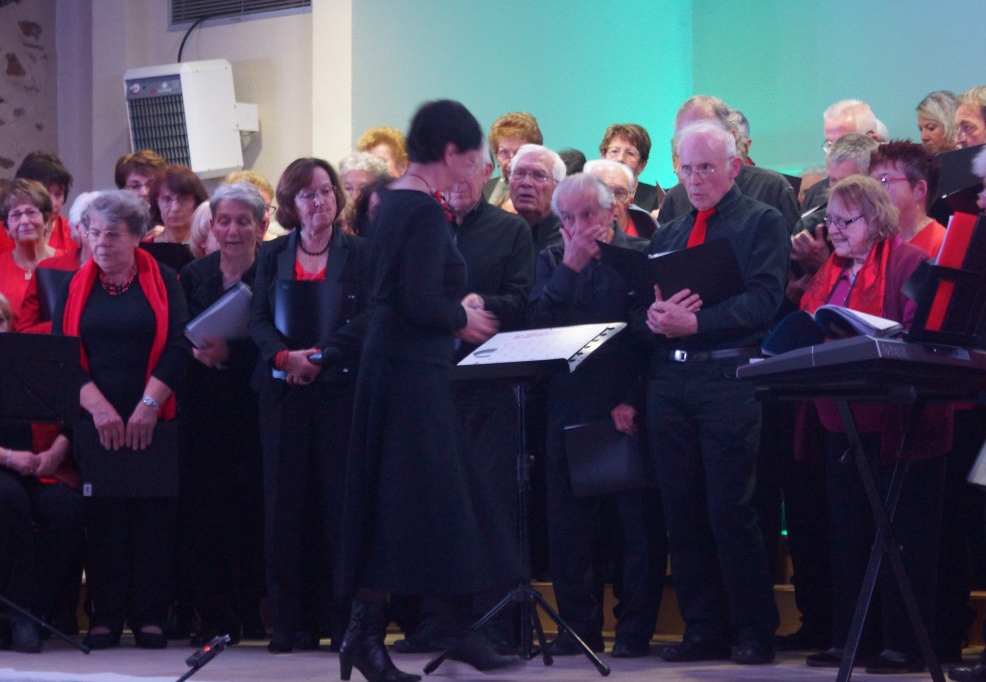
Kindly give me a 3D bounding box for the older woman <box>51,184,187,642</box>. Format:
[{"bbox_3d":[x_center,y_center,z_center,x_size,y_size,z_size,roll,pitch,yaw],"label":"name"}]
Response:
[{"bbox_3d":[-1.295,0.261,7.440,0.470,1.580,0.360,-1,-3,7],"label":"older woman"}]

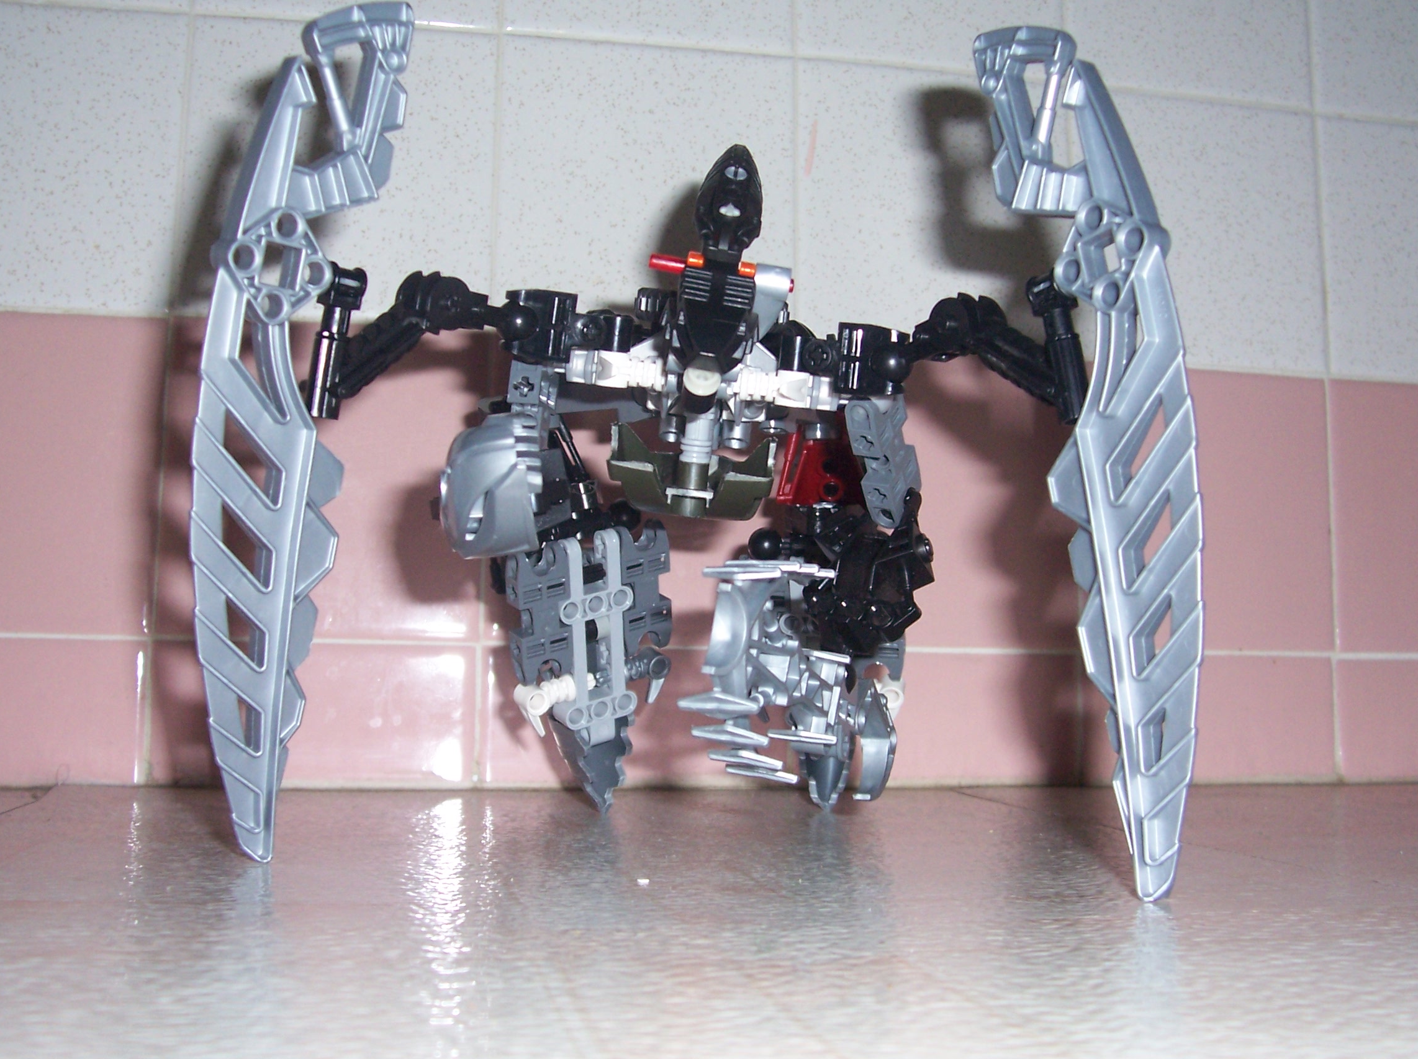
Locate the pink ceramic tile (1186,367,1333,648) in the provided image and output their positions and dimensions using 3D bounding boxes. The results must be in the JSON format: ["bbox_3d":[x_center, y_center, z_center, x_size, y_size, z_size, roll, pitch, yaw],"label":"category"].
[{"bbox_3d":[0.191,-0.007,0.580,0.105,0.108,0.008,2,-6,-11],"label":"pink ceramic tile"}]

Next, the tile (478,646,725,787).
[{"bbox_3d":[-0.026,0.067,0.531,0.109,0.048,0.008,2,-6,-11],"label":"tile"}]

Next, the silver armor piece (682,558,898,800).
[{"bbox_3d":[0.024,0.045,0.438,0.063,0.073,0.045,1,-6,-3],"label":"silver armor piece"}]

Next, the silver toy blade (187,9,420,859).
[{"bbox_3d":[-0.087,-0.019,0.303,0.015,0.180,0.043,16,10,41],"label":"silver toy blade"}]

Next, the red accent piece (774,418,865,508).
[{"bbox_3d":[0.035,-0.021,0.462,0.029,0.029,0.024,1,-6,-3],"label":"red accent piece"}]

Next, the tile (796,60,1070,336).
[{"bbox_3d":[0.085,-0.120,0.571,0.108,0.107,0.008,2,-6,-11],"label":"tile"}]

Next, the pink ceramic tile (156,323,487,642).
[{"bbox_3d":[-0.133,-0.017,0.519,0.106,0.108,0.008,2,-6,-11],"label":"pink ceramic tile"}]

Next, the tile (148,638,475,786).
[{"bbox_3d":[-0.134,0.063,0.511,0.106,0.047,0.008,2,-6,-11],"label":"tile"}]

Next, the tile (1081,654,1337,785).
[{"bbox_3d":[0.190,0.072,0.572,0.104,0.047,0.008,2,-6,-11],"label":"tile"}]

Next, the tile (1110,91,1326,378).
[{"bbox_3d":[0.192,-0.115,0.591,0.104,0.106,0.008,2,-6,-11],"label":"tile"}]

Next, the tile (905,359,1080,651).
[{"bbox_3d":[0.085,-0.010,0.560,0.108,0.109,0.008,2,-6,-11],"label":"tile"}]

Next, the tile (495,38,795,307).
[{"bbox_3d":[-0.023,-0.124,0.550,0.108,0.107,0.008,2,-6,-11],"label":"tile"}]

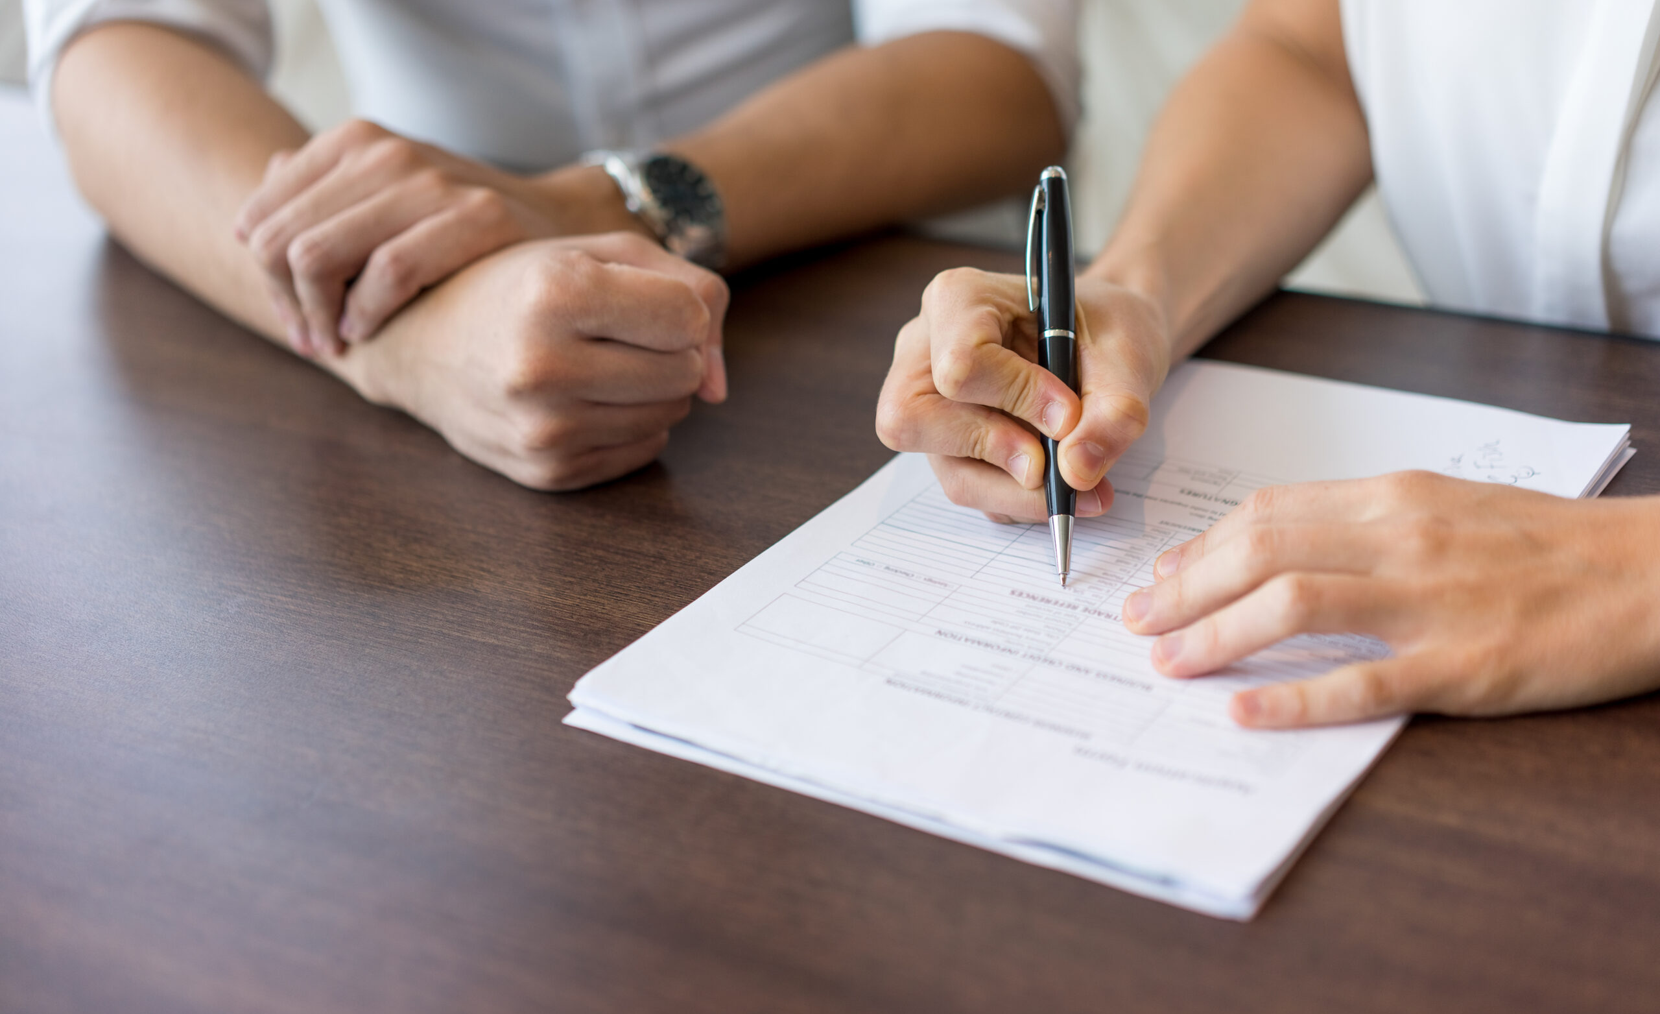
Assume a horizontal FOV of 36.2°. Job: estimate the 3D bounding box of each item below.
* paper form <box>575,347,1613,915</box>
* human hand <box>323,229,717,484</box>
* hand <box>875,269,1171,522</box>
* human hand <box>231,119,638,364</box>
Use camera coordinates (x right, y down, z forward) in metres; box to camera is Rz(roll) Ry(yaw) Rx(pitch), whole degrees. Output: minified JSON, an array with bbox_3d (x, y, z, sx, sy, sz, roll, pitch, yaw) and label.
[{"bbox_3d":[0.093,0.019,0.778,0.211,0.009,0.292,13,32,31],"label":"paper form"},{"bbox_3d":[-0.100,-0.059,0.870,0.083,0.086,0.145,-24,33,-34],"label":"human hand"},{"bbox_3d":[0.062,-0.038,0.812,0.110,0.083,0.083,-26,34,-35],"label":"hand"},{"bbox_3d":[-0.139,-0.095,0.895,0.145,0.082,0.088,-11,28,-12],"label":"human hand"}]

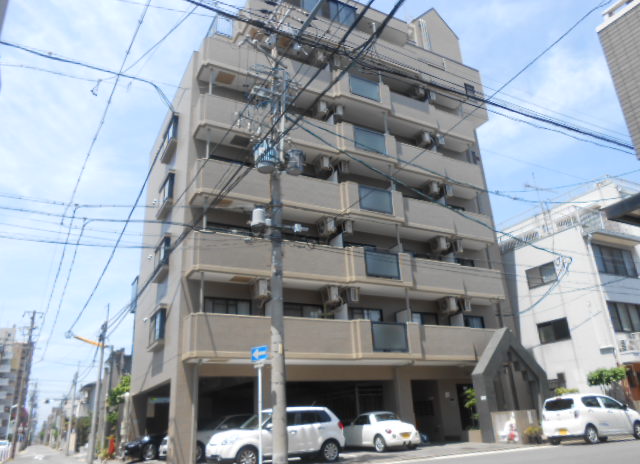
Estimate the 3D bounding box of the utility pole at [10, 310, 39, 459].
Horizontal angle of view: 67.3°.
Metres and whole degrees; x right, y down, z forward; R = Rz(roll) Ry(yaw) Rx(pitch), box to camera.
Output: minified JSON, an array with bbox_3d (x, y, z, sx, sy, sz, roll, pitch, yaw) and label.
[{"bbox_3d":[-21.283,10.758,34.760,0.360,10.270,0.360,8,-24,-26],"label":"utility pole"}]

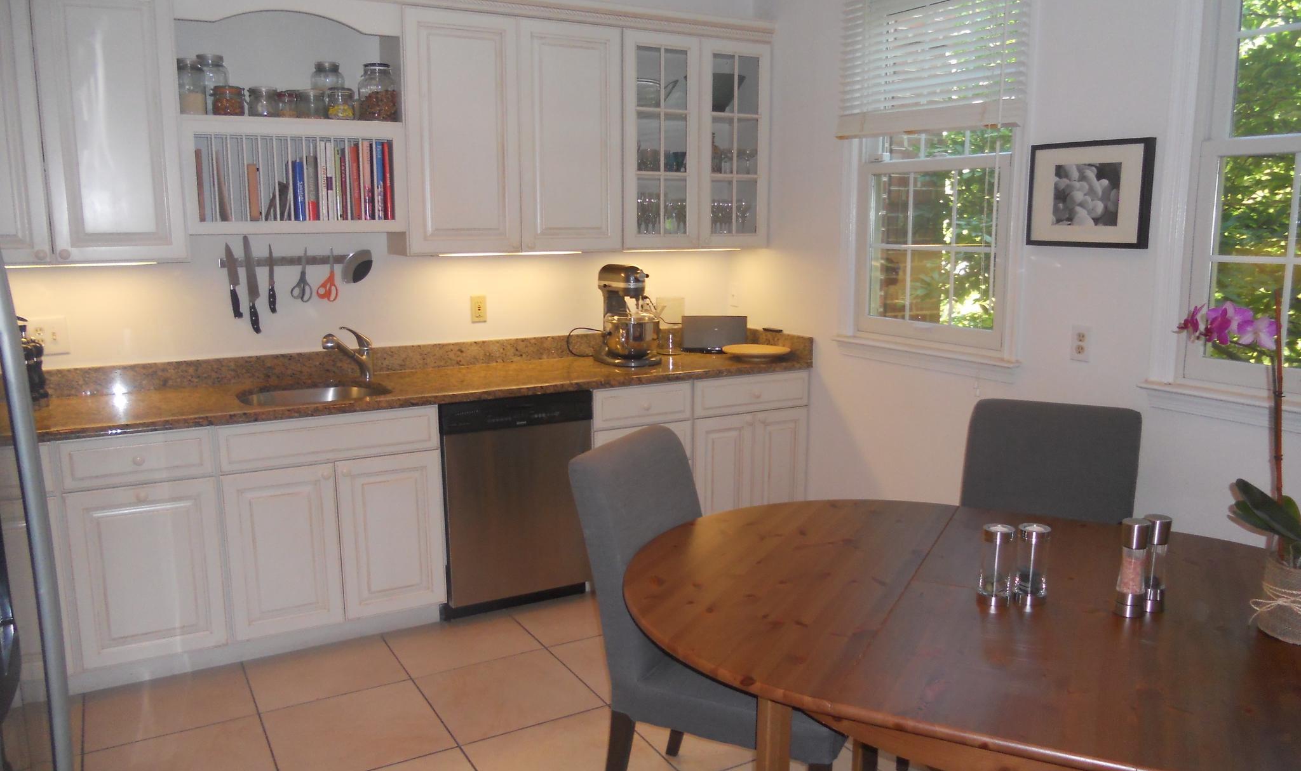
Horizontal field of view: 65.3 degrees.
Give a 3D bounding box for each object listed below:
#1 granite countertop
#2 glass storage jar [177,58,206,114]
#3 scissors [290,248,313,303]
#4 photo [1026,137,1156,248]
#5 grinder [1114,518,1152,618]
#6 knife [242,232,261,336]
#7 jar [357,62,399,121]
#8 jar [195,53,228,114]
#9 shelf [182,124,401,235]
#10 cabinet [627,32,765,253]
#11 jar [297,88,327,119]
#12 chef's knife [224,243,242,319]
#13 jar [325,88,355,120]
[{"bbox_3d":[-0.810,-0.055,3.954,3.156,0.138,0.605,-5,11,-28],"label":"granite countertop"},{"bbox_3d":[-1.554,-1.002,3.428,0.102,0.186,0.102,-5,11,-28],"label":"glass storage jar"},{"bbox_3d":[-1.345,-0.422,3.907,0.080,0.207,0.016,-5,11,-28],"label":"scissors"},{"bbox_3d":[1.358,-0.593,3.156,0.030,0.321,0.427,-5,11,-28],"label":"photo"},{"bbox_3d":[0.993,0.376,2.088,0.060,0.196,0.060,5,11,26],"label":"grinder"},{"bbox_3d":[-1.502,-0.381,3.830,0.048,0.372,0.022,-10,14,-28],"label":"knife"},{"bbox_3d":[-1.015,-1.082,3.751,0.142,0.217,0.142,0,10,0],"label":"jar"},{"bbox_3d":[-1.571,-1.062,3.620,0.125,0.228,0.125,-5,11,-28],"label":"jar"},{"bbox_3d":[-1.317,-0.762,3.726,0.745,0.400,0.300,-6,12,-28],"label":"shelf"},{"bbox_3d":[0.130,-1.051,4.458,0.735,0.890,0.335,-5,11,-28],"label":"cabinet"},{"bbox_3d":[-1.237,-1.021,3.708,0.110,0.115,0.110,-5,11,-28],"label":"jar"},{"bbox_3d":[-1.557,-0.392,3.797,0.044,0.285,0.022,-12,15,-27],"label":"chef's knife"},{"bbox_3d":[-1.132,-1.025,3.707,0.100,0.118,0.100,-6,12,-28],"label":"jar"}]

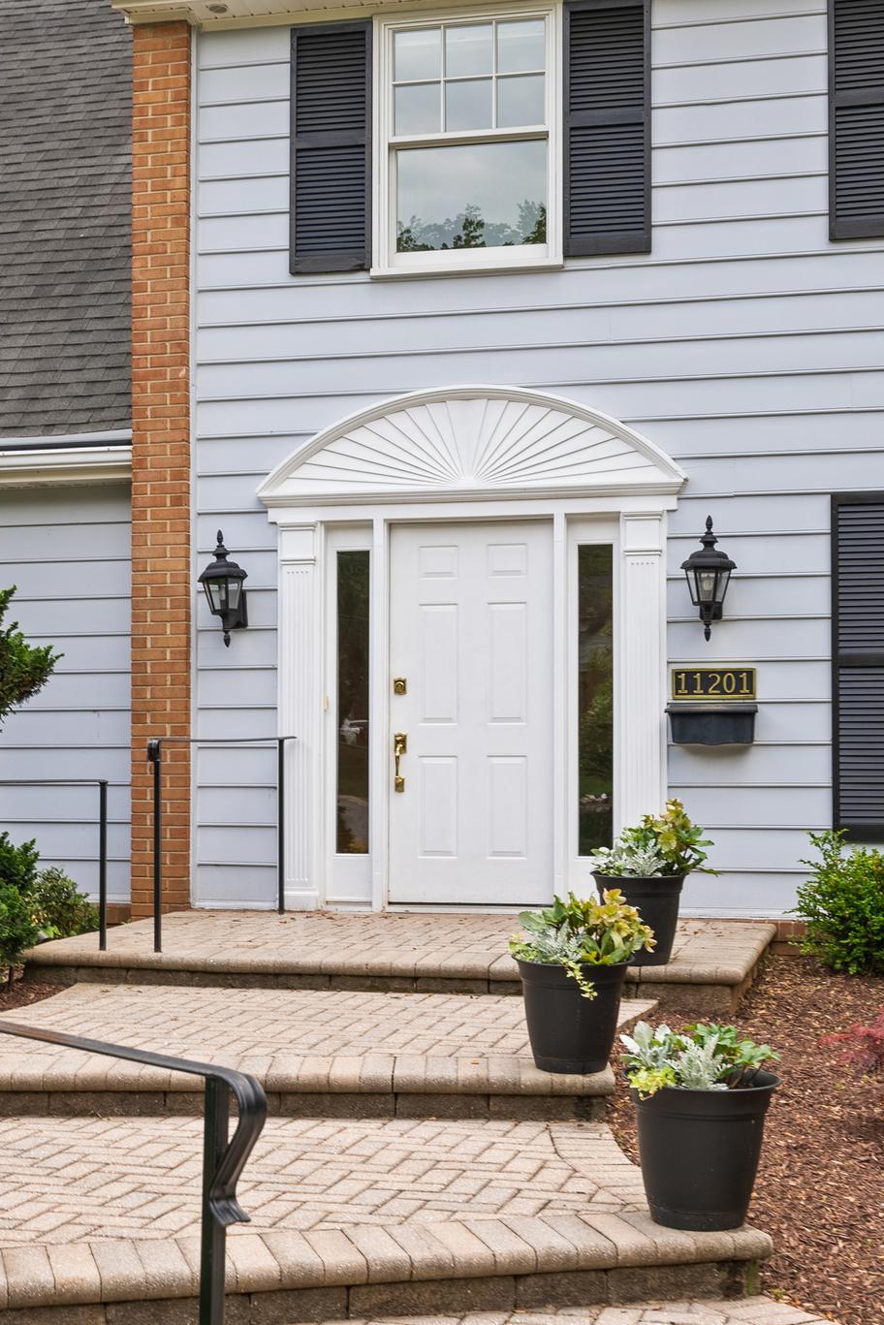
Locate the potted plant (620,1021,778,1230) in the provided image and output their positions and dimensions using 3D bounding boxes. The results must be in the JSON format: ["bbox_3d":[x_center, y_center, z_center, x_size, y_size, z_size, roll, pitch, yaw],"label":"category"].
[{"bbox_3d":[0.652,1.149,4.720,0.420,0.500,0.410,-1,-2,13],"label":"potted plant"}]

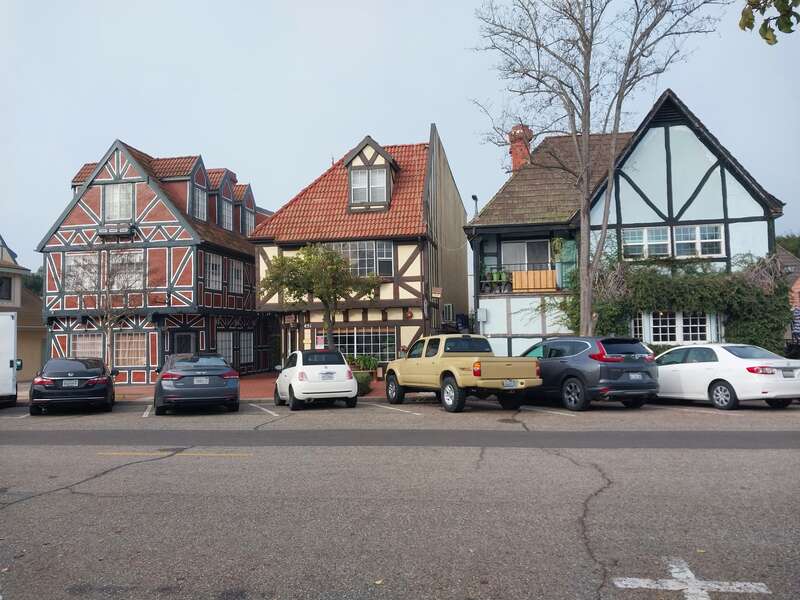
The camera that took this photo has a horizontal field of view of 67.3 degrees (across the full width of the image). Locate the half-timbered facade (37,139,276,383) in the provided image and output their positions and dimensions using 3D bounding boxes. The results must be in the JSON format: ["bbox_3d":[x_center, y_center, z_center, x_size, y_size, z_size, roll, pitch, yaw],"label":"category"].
[{"bbox_3d":[-10.084,-1.208,27.437,6.939,9.479,9.000,-1,-3,9],"label":"half-timbered facade"}]

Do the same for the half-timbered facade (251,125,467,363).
[{"bbox_3d":[-1.233,-1.809,28.729,7.221,10.441,12.000,-2,-3,10],"label":"half-timbered facade"}]

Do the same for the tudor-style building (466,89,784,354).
[{"bbox_3d":[8.435,-1.983,25.562,10.596,10.128,9.500,-2,-3,10],"label":"tudor-style building"}]

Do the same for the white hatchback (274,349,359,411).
[{"bbox_3d":[-2.349,2.117,16.316,1.630,1.510,3.550,1,-6,-21],"label":"white hatchback"}]

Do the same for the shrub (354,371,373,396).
[{"bbox_3d":[-1.197,2.499,17.986,0.780,0.740,0.750,-1,-3,9],"label":"shrub"}]

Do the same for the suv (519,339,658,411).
[{"bbox_3d":[4.286,1.812,15.257,1.855,1.685,4.590,1,-6,-23],"label":"suv"}]

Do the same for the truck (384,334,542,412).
[{"bbox_3d":[1.336,1.830,15.483,1.780,1.790,5.150,2,-6,-27],"label":"truck"}]

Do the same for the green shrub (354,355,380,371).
[{"bbox_3d":[-1.263,2.289,22.005,0.980,0.620,0.750,-1,-3,9],"label":"green shrub"}]

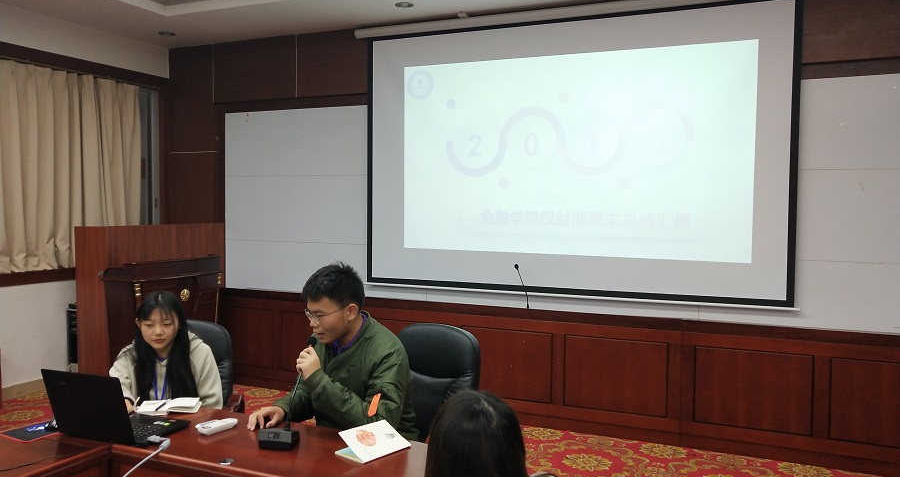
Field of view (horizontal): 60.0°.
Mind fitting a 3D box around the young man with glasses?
[{"bbox_3d":[-0.375,0.741,2.790,0.560,1.320,0.780,2,2,45],"label":"young man with glasses"}]

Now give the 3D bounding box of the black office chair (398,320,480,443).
[{"bbox_3d":[-0.217,0.881,3.132,0.580,1.030,0.640,2,2,36],"label":"black office chair"}]

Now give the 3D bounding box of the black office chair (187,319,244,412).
[{"bbox_3d":[-1.290,0.925,3.690,0.610,1.040,0.650,1,2,-2],"label":"black office chair"}]

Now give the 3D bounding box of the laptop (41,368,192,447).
[{"bbox_3d":[-1.077,0.525,2.530,0.333,0.228,0.317,1,1,18],"label":"laptop"}]

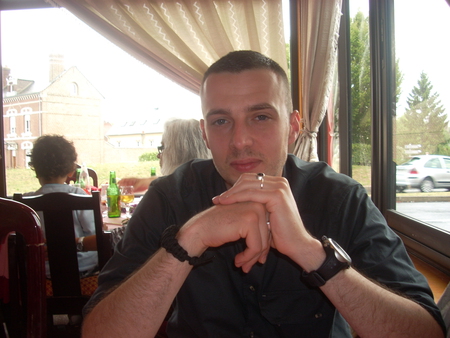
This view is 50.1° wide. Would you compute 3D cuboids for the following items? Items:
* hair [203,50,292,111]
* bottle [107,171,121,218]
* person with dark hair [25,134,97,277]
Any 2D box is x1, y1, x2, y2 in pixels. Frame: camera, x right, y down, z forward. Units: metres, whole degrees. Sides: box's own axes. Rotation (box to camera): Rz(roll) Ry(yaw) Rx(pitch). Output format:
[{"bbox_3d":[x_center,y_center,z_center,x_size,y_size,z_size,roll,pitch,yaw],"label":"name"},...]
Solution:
[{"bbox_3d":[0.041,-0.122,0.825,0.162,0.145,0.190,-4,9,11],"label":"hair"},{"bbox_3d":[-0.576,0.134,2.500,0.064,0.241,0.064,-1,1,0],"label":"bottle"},{"bbox_3d":[-0.800,0.420,2.500,0.480,1.200,0.720,-1,1,-3],"label":"person with dark hair"}]

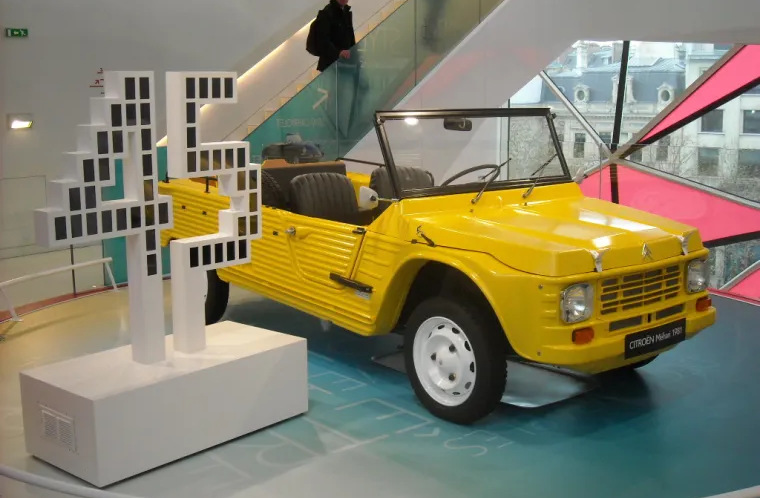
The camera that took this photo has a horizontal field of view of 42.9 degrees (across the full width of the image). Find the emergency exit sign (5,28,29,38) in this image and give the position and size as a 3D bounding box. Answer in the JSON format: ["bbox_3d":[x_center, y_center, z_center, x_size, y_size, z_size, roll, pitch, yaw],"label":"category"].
[{"bbox_3d":[-3.758,-2.236,10.000,0.260,0.095,0.040,-10,14,-43],"label":"emergency exit sign"}]

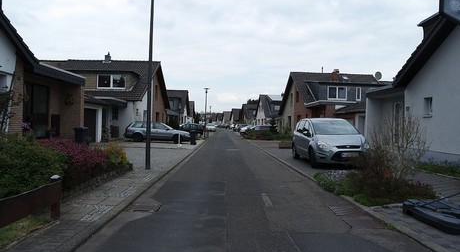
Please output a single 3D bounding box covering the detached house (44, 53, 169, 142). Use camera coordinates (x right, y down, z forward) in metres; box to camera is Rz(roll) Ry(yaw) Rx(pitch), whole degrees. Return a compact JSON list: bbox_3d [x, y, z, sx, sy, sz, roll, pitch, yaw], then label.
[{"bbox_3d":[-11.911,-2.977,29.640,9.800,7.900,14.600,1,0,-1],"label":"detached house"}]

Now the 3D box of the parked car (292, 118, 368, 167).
[{"bbox_3d":[3.771,0.601,12.188,1.880,1.660,4.770,1,0,0],"label":"parked car"}]

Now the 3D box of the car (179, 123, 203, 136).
[{"bbox_3d":[-4.848,0.424,32.297,4.200,1.440,1.720,1,0,3],"label":"car"}]

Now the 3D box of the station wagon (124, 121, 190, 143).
[{"bbox_3d":[-5.089,0.430,21.789,4.580,1.440,1.760,1,0,-7],"label":"station wagon"}]

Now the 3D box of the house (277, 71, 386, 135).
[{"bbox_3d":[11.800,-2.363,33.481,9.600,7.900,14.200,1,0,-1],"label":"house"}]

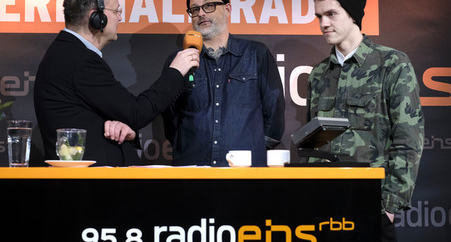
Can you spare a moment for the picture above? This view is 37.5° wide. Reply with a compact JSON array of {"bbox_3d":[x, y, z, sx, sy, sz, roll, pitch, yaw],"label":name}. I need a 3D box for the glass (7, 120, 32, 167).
[{"bbox_3d":[-0.657,0.072,2.120,0.080,0.150,0.080,0,-5,0],"label":"glass"}]

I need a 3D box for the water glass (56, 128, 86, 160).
[{"bbox_3d":[-0.492,0.077,2.120,0.092,0.105,0.100,0,-5,0],"label":"water glass"}]

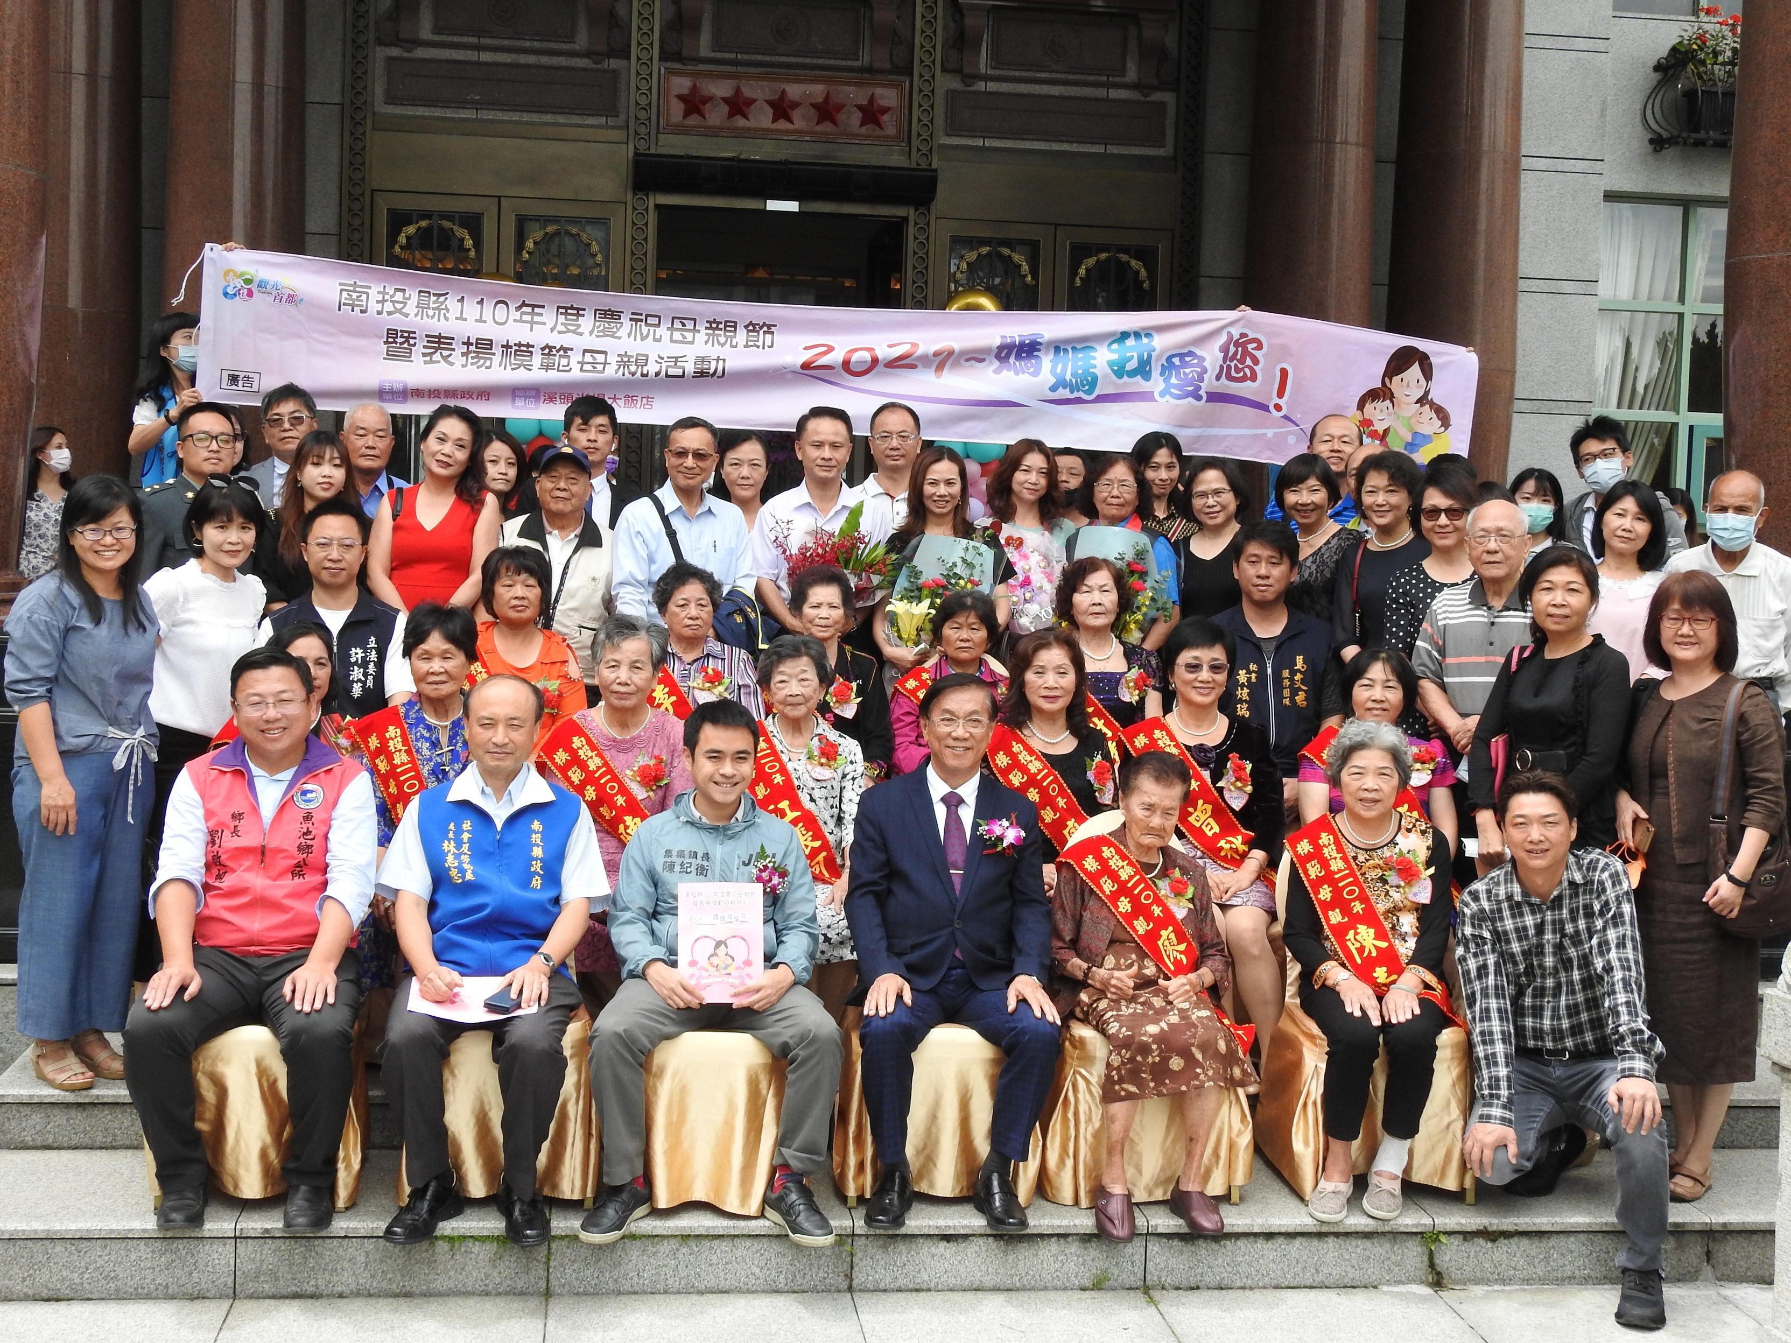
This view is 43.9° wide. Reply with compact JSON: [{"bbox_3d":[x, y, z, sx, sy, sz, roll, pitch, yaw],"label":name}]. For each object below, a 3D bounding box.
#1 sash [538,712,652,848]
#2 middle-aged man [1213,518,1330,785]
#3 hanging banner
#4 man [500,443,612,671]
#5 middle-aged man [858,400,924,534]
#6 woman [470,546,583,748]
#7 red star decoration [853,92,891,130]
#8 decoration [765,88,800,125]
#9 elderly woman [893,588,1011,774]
[{"bbox_3d":[-0.835,0.345,6.340,0.400,0.470,0.240,1,3,-7],"label":"sash"},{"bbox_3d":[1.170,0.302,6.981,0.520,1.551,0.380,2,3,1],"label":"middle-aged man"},{"bbox_3d":[-0.147,-1.211,8.840,5.080,0.590,0.150,3,2,-7],"label":"hanging banner"},{"bbox_3d":[-1.133,0.016,7.471,0.480,1.562,0.330,1,3,-7],"label":"man"},{"bbox_3d":[-0.022,-0.117,8.021,0.480,1.698,0.300,2,3,-5],"label":"middle-aged man"},{"bbox_3d":[-1.169,0.254,7.105,0.440,1.290,0.720,1,3,-6],"label":"woman"},{"bbox_3d":[-0.145,-3.569,14.171,0.230,0.236,0.050,1,3,-7],"label":"red star decoration"},{"bbox_3d":[-0.615,-3.109,12.220,0.205,0.200,0.030,1,3,-6],"label":"decoration"},{"bbox_3d":[0.182,0.322,7.059,0.430,1.164,0.680,2,3,-3],"label":"elderly woman"}]

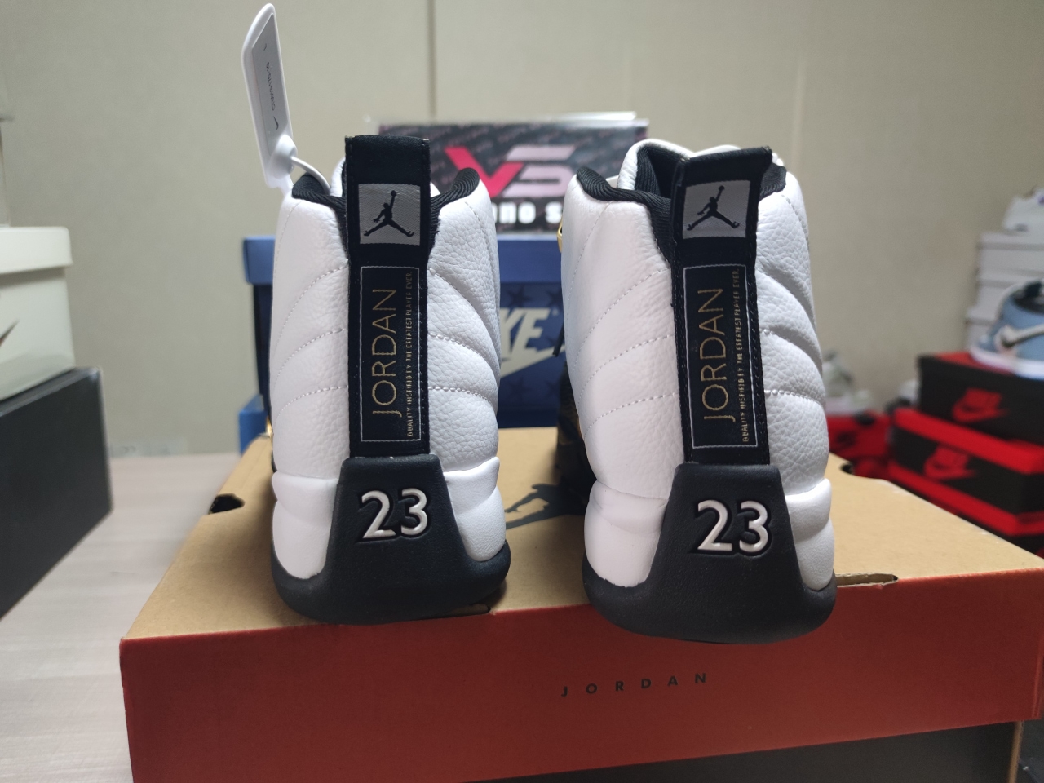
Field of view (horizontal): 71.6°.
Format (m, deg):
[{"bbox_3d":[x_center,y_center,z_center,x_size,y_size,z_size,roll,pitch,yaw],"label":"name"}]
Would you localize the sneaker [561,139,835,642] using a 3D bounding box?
[{"bbox_3d":[0.075,-0.030,0.357,0.115,0.170,0.300,2,13,4],"label":"sneaker"}]

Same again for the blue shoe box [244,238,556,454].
[{"bbox_3d":[-0.033,-0.074,0.657,0.354,0.125,0.228,-1,13,-5],"label":"blue shoe box"}]

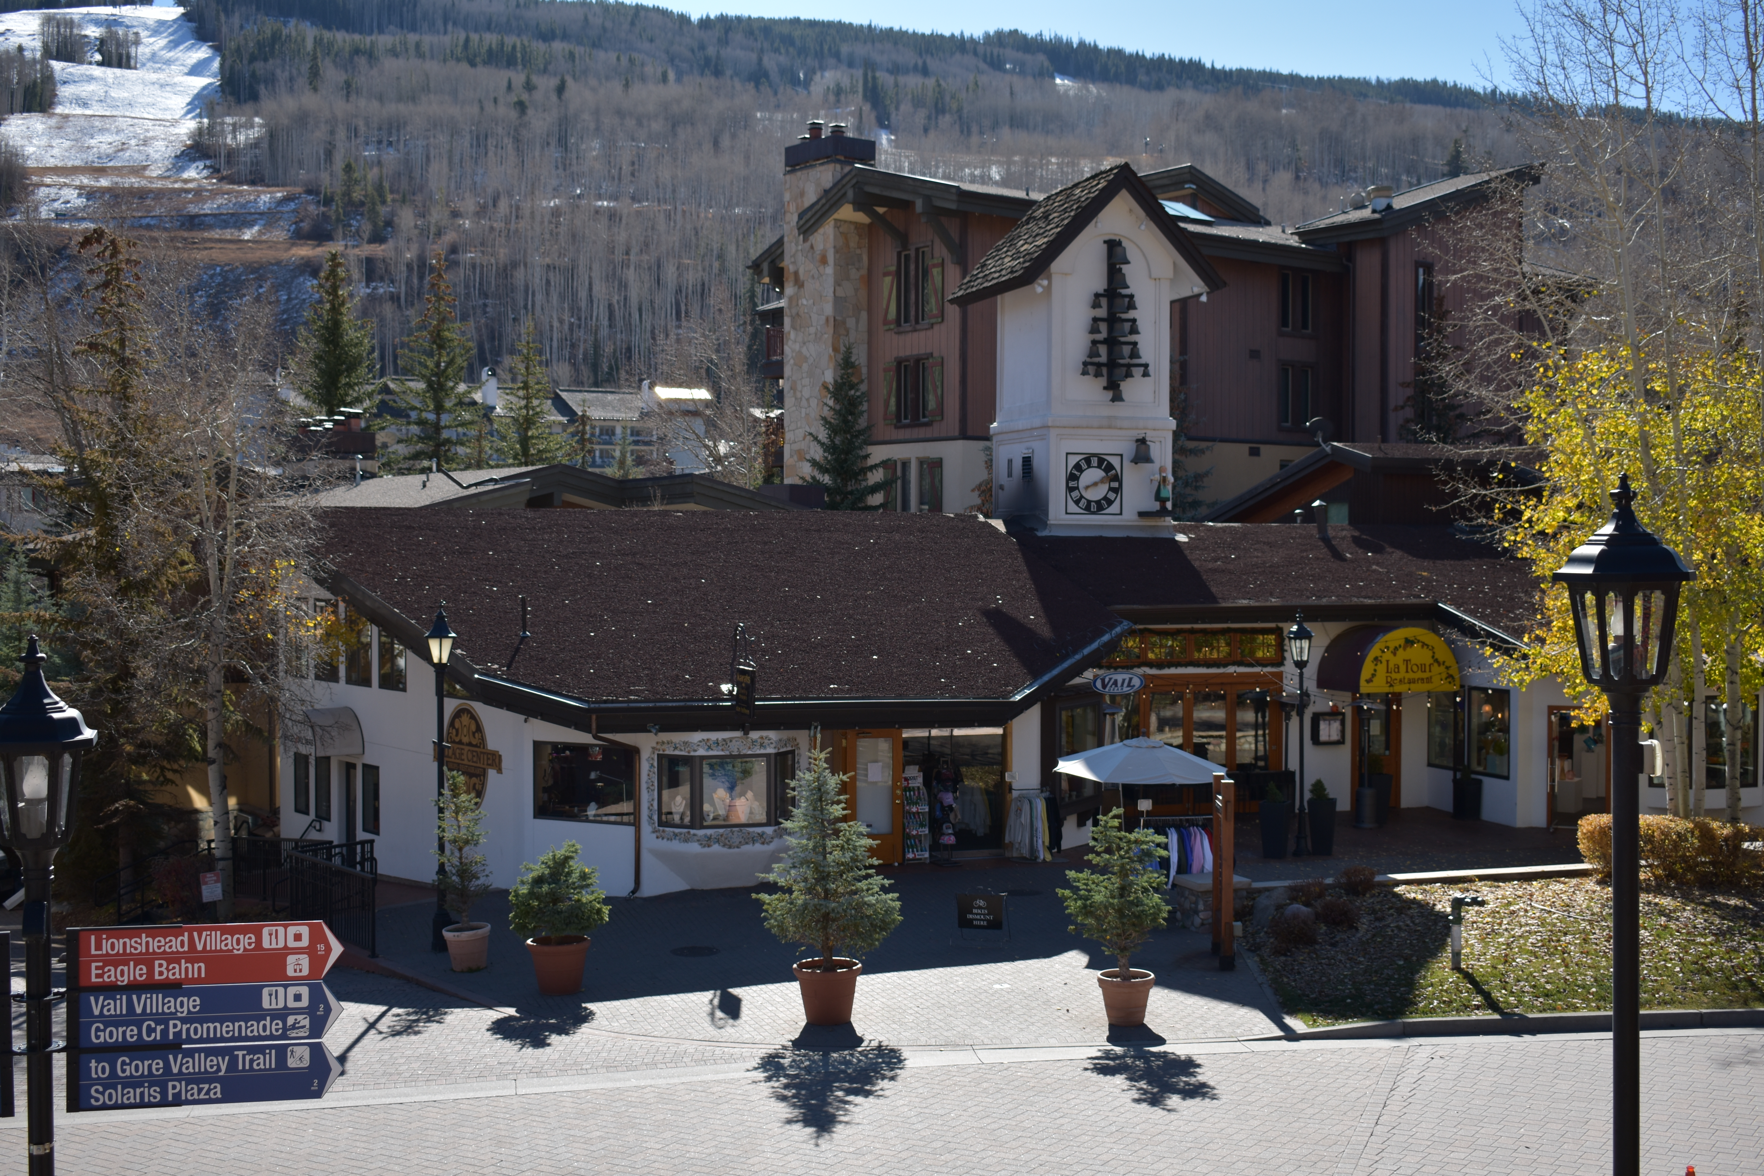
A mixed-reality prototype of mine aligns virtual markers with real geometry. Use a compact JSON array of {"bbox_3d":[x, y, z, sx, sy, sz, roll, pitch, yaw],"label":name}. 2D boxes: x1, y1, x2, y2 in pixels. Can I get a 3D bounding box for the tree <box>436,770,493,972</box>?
[{"bbox_3d":[-5.200,3.520,25.600,0.710,2.520,0.710,0,0,0],"label":"tree"}]

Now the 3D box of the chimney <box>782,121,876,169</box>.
[{"bbox_3d":[-1.466,-12.577,58.333,1.475,1.230,2.265,-1,2,-38],"label":"chimney"}]

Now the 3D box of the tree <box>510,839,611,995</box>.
[{"bbox_3d":[-3.790,3.890,24.250,1.180,1.830,1.150,0,0,0],"label":"tree"}]

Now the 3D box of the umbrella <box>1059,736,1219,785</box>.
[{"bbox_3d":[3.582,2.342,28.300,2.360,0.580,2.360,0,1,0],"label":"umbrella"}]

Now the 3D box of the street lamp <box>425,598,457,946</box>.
[{"bbox_3d":[-5.750,2.490,26.850,0.410,4.510,0.410,0,0,0],"label":"street lamp"}]

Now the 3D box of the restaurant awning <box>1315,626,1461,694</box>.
[{"bbox_3d":[9.552,1.340,38.965,2.043,1.281,1.650,0,1,-13],"label":"restaurant awning"}]

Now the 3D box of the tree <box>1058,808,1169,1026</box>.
[{"bbox_3d":[2.561,3.611,22.719,1.209,2.360,1.209,0,1,0],"label":"tree"}]

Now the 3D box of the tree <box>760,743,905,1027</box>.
[{"bbox_3d":[-0.589,3.268,22.915,1.581,3.105,1.581,0,1,0],"label":"tree"}]

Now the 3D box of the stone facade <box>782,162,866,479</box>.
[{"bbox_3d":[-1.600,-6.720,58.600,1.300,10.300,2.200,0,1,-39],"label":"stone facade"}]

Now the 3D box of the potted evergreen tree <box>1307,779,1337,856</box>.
[{"bbox_3d":[7.490,3.890,35.000,0.510,1.310,0.510,0,0,-6],"label":"potted evergreen tree"}]

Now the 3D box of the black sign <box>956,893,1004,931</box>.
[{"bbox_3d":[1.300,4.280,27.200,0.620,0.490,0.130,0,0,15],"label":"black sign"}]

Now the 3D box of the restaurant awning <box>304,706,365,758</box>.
[{"bbox_3d":[-10.580,2.680,38.850,0.950,0.920,1.850,0,1,-34],"label":"restaurant awning"}]

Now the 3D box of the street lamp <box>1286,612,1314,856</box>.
[{"bbox_3d":[7.009,2.422,34.332,0.465,4.070,0.465,0,1,-14],"label":"street lamp"}]

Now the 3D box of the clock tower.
[{"bbox_3d":[3.949,-4.559,40.948,3.929,6.946,4.524,0,1,-18],"label":"clock tower"}]

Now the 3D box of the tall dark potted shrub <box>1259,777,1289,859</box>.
[{"bbox_3d":[6.536,3.808,34.222,0.460,1.315,0.460,0,1,-14],"label":"tall dark potted shrub"}]

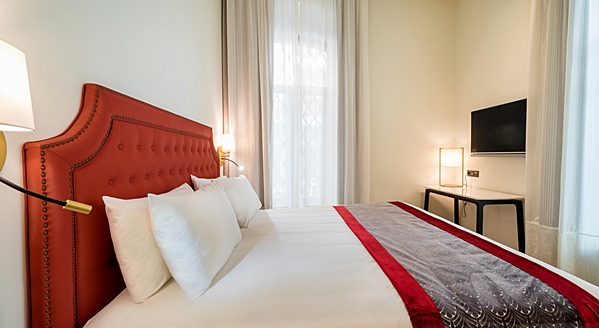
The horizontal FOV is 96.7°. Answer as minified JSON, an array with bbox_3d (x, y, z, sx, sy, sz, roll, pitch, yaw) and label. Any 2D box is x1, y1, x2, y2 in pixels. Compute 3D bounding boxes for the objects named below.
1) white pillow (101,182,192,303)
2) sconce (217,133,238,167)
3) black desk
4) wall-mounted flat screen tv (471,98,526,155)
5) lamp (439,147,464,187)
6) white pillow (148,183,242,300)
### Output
[{"bbox_3d":[-0.649,0.311,1.315,0.150,0.430,0.670,-13,2,0],"label":"white pillow"},{"bbox_3d":[-0.721,-0.146,2.674,0.210,0.345,0.150,0,2,-2],"label":"sconce"},{"bbox_3d":[2.006,0.700,3.145,0.610,0.750,1.090,0,2,-2],"label":"black desk"},{"bbox_3d":[2.282,-0.389,3.087,0.060,0.550,0.830,0,2,1],"label":"wall-mounted flat screen tv"},{"bbox_3d":[2.064,0.048,3.620,0.285,0.520,0.285,0,2,-2],"label":"lamp"},{"bbox_3d":[-0.465,0.308,1.341,0.160,0.440,0.680,-21,3,4],"label":"white pillow"}]

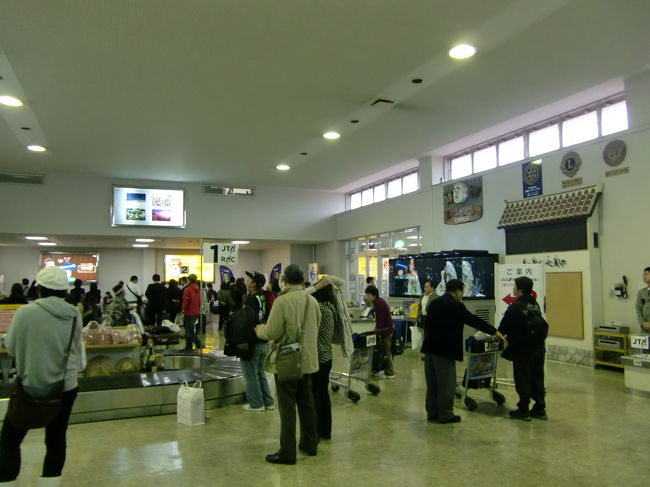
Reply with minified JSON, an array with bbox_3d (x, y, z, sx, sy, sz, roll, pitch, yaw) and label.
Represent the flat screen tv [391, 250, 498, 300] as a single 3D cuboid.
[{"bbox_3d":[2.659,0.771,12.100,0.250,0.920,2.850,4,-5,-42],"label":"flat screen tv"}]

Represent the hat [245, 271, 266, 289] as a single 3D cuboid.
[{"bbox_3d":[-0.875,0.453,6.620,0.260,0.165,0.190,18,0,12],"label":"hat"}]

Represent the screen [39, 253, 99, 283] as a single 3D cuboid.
[{"bbox_3d":[-12.275,1.179,25.300,2.500,1.450,0.150,2,-4,-22],"label":"screen"}]

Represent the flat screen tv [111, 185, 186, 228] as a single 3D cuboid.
[{"bbox_3d":[-6.212,-1.271,18.550,2.450,1.400,0.150,2,-4,-22],"label":"flat screen tv"}]

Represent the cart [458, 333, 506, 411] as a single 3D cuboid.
[{"bbox_3d":[1.873,1.636,6.938,0.600,0.950,0.860,3,-5,-34],"label":"cart"}]

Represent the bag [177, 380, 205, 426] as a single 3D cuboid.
[{"bbox_3d":[-1.516,1.805,5.988,0.230,0.480,0.200,4,-6,-44],"label":"bag"}]

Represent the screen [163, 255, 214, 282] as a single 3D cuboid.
[{"bbox_3d":[-7.038,1.303,27.400,2.500,1.450,0.150,2,-4,-22],"label":"screen"}]

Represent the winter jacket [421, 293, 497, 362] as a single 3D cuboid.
[{"bbox_3d":[1.562,0.983,6.150,0.720,0.800,0.520,2,-4,-25],"label":"winter jacket"}]

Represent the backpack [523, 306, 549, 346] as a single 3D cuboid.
[{"bbox_3d":[2.469,0.971,6.150,0.290,0.460,0.190,3,-5,-40],"label":"backpack"}]

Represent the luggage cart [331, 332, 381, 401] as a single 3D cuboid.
[{"bbox_3d":[0.284,1.664,7.342,0.860,0.950,0.600,-3,-5,33],"label":"luggage cart"}]

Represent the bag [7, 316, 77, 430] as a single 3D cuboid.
[{"bbox_3d":[-2.008,0.913,3.750,0.420,0.780,0.240,2,-4,-22],"label":"bag"}]

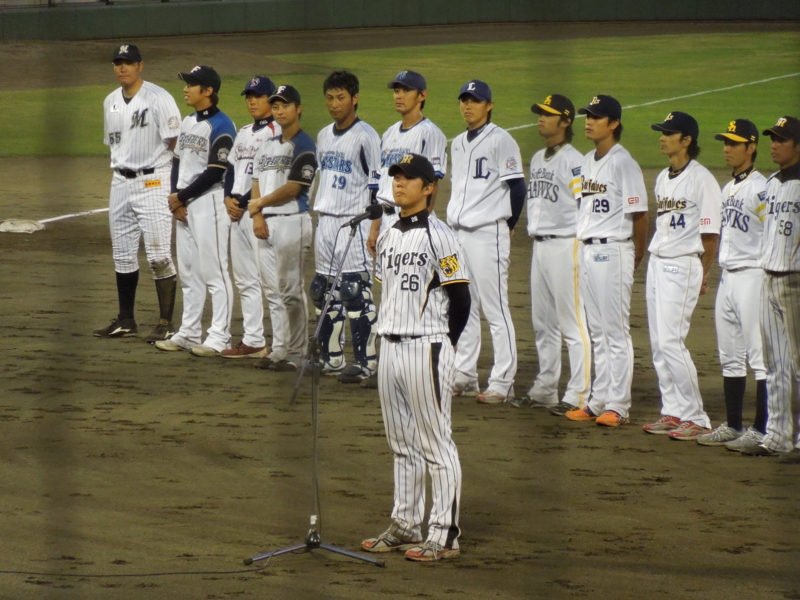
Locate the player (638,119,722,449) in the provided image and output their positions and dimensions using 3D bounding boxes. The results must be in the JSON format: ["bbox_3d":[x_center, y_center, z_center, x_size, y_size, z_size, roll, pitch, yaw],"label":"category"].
[{"bbox_3d":[1.567,-0.154,34.801,0.390,1.788,0.490,-3,5,-32],"label":"player"}]

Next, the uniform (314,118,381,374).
[{"bbox_3d":[-0.318,-0.329,37.883,0.500,1.538,0.330,3,5,37],"label":"uniform"}]

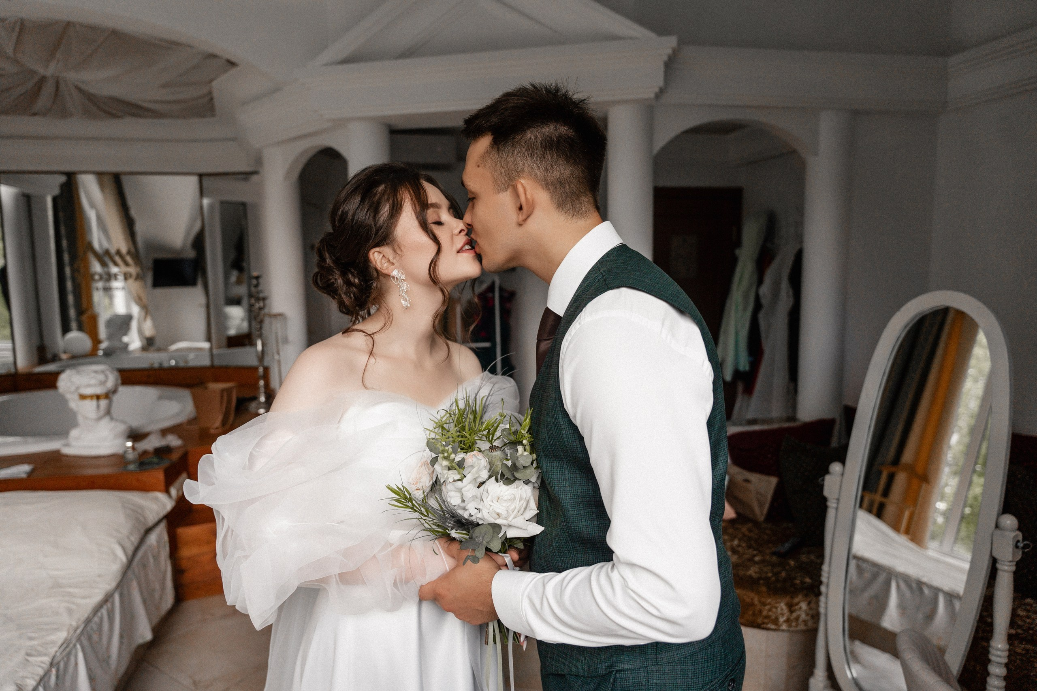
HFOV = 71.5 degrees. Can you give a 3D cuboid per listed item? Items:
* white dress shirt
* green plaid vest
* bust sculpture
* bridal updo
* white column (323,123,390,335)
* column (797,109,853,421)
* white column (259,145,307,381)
[{"bbox_3d":[0.143,0.145,1.010,0.350,0.640,0.500,0,7,3],"label":"white dress shirt"},{"bbox_3d":[0.169,0.157,1.030,0.300,0.600,0.410,0,7,3],"label":"green plaid vest"},{"bbox_3d":[-2.068,0.293,3.473,0.290,0.435,0.260,-6,9,-37],"label":"bust sculpture"},{"bbox_3d":[-0.199,-0.157,1.110,0.230,0.250,0.190,-11,4,18],"label":"bridal updo"},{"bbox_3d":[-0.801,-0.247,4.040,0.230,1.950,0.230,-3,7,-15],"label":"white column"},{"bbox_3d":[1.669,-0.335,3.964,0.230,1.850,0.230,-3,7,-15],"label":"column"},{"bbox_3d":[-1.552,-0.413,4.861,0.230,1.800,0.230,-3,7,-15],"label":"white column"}]

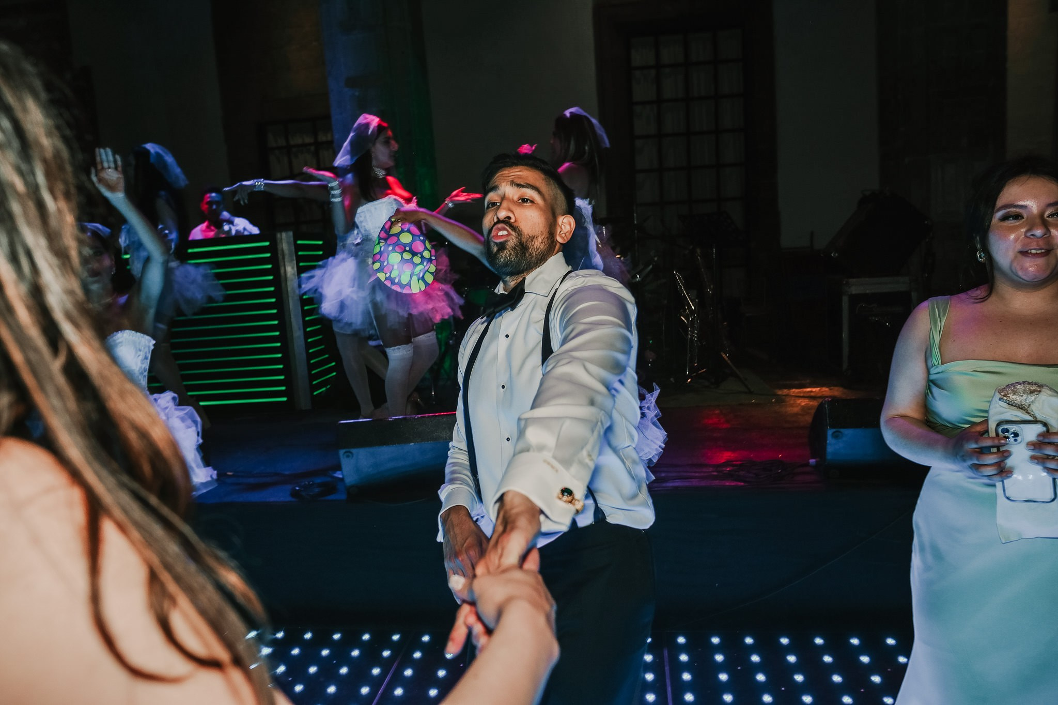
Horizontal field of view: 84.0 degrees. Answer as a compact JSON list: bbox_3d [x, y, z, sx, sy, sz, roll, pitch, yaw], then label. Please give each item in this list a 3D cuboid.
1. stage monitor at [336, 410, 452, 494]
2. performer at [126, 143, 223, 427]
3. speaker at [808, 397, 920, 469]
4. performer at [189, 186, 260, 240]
[{"bbox_3d":[-0.447,0.370,2.505,0.580,0.310,0.420,-4,8,-2],"label":"stage monitor"},{"bbox_3d":[-2.184,-0.399,3.658,0.680,1.740,0.650,1,10,30],"label":"performer"},{"bbox_3d":[1.370,0.286,2.186,0.580,0.310,0.420,-2,9,15],"label":"speaker"},{"bbox_3d":[-2.289,-0.458,4.457,0.550,1.660,0.420,-7,9,-17],"label":"performer"}]

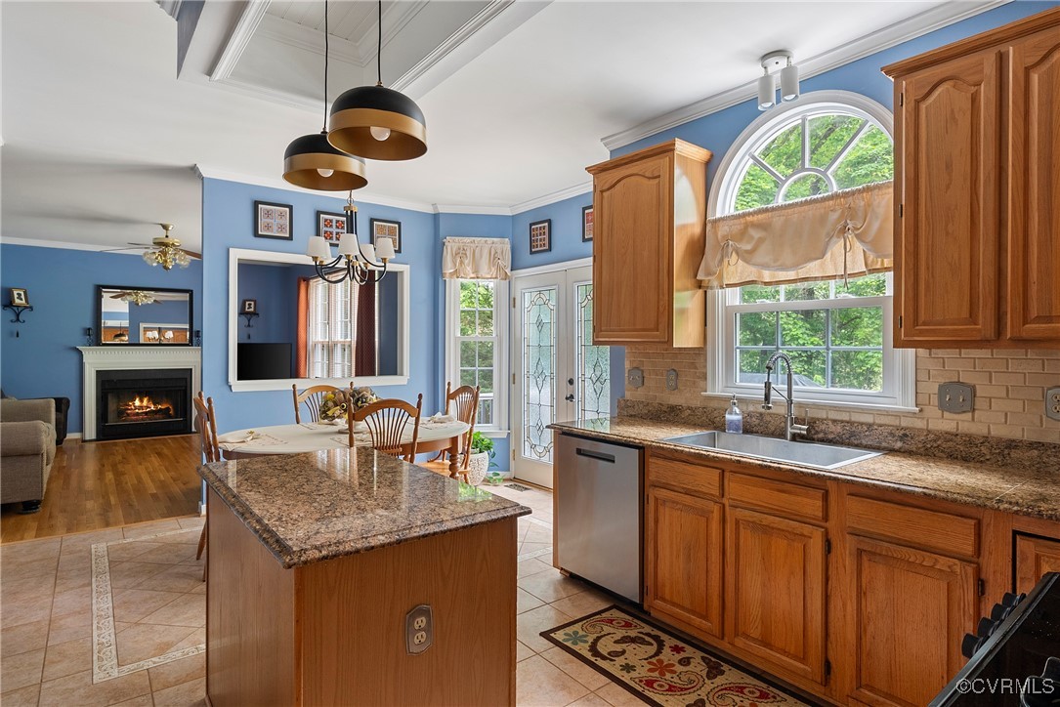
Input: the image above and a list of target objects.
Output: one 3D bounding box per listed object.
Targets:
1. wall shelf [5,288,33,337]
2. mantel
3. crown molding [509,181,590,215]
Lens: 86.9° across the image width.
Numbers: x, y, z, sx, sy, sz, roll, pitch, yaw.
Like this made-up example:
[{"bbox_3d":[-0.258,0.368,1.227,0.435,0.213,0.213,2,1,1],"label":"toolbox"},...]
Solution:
[{"bbox_3d":[-6.955,-0.550,7.610,0.300,0.660,0.140,0,1,-39],"label":"wall shelf"},{"bbox_3d":[-5.825,0.575,8.485,1.620,1.340,0.210,0,1,-39],"label":"mantel"},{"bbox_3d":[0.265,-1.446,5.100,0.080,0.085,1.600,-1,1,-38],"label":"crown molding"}]

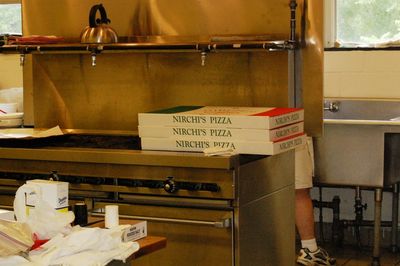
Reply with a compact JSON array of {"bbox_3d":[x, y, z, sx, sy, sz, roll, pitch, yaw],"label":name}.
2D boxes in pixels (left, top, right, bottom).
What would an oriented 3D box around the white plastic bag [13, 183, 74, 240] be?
[{"bbox_3d":[-0.516,0.259,3.000,0.190,0.170,0.165,-1,5,-7],"label":"white plastic bag"}]

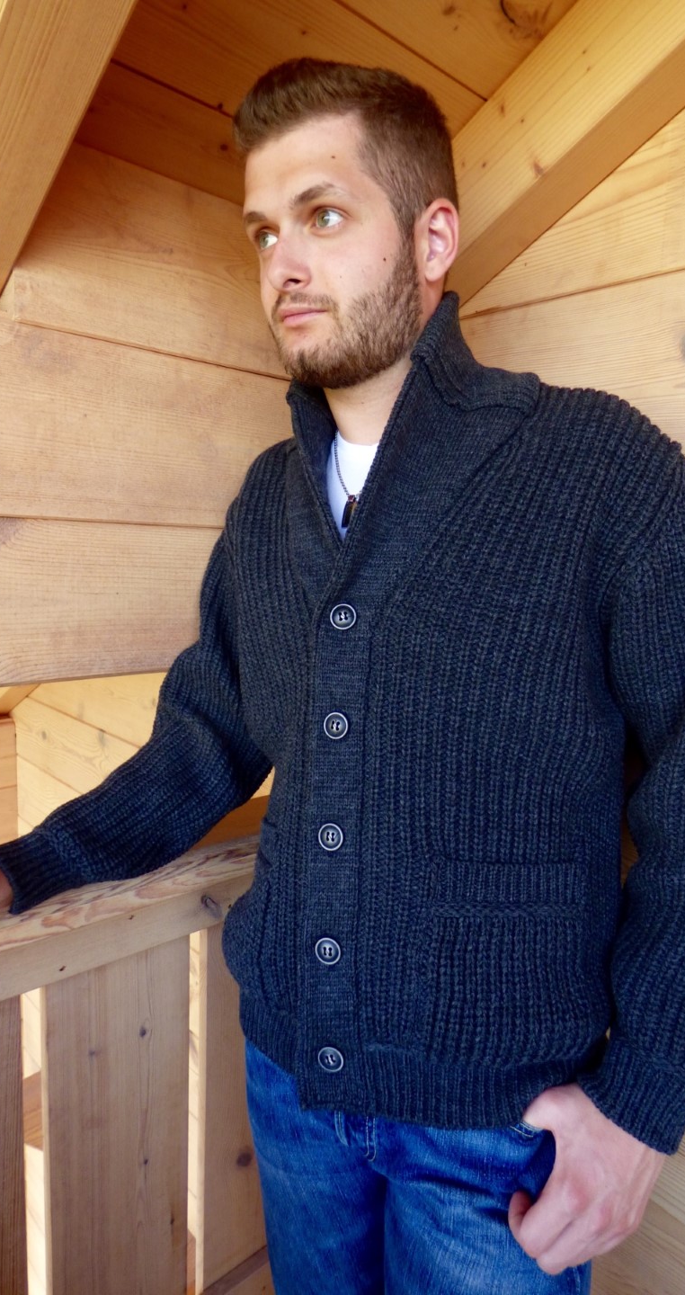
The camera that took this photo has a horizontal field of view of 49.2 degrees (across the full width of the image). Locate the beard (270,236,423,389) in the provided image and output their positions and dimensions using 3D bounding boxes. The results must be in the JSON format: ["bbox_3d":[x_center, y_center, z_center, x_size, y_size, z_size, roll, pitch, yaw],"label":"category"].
[{"bbox_3d":[0.000,-0.303,0.684,0.145,0.130,0.105,4,14,40],"label":"beard"}]

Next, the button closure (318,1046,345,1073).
[{"bbox_3d":[-0.011,0.370,0.671,0.024,0.024,0.005,4,9,16],"label":"button closure"}]

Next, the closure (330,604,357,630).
[{"bbox_3d":[0.001,-0.028,0.673,0.024,0.024,0.005,4,-6,14],"label":"closure"}]

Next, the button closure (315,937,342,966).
[{"bbox_3d":[-0.013,0.270,0.664,0.024,0.024,0.005,5,4,19],"label":"button closure"}]

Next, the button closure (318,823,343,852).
[{"bbox_3d":[-0.011,0.169,0.667,0.024,0.024,0.005,5,0,23],"label":"button closure"}]

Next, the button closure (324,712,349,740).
[{"bbox_3d":[-0.006,0.070,0.669,0.024,0.024,0.005,5,-1,23],"label":"button closure"}]

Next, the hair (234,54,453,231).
[{"bbox_3d":[0.010,-0.435,0.705,0.170,0.170,0.205,4,14,40],"label":"hair"}]

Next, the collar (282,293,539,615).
[{"bbox_3d":[0.066,-0.185,0.720,0.230,0.310,0.190,5,8,21],"label":"collar"}]

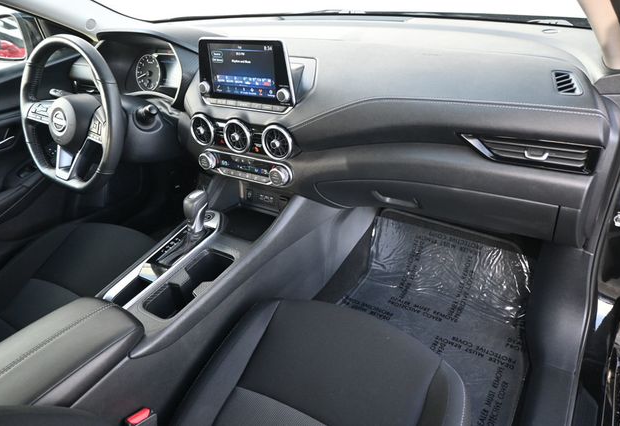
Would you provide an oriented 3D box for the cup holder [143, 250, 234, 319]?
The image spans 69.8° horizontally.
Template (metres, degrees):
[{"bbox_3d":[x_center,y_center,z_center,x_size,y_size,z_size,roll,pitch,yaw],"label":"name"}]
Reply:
[{"bbox_3d":[-0.232,0.166,0.902,0.090,0.075,0.185,14,37,28],"label":"cup holder"}]

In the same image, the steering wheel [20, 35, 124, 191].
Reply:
[{"bbox_3d":[-0.552,-0.231,1.052,0.370,0.360,0.100,14,16,28],"label":"steering wheel"}]

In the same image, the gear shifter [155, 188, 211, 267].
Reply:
[{"bbox_3d":[-0.280,0.027,0.969,0.058,0.112,0.148,14,37,28],"label":"gear shifter"}]

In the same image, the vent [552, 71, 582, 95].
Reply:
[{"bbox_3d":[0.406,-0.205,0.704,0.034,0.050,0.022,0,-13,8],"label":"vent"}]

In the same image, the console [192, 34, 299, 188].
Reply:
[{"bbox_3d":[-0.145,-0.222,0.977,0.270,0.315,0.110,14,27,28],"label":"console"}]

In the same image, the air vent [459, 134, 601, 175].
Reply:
[{"bbox_3d":[0.363,-0.107,0.748,0.205,0.055,0.050,14,32,28],"label":"air vent"}]

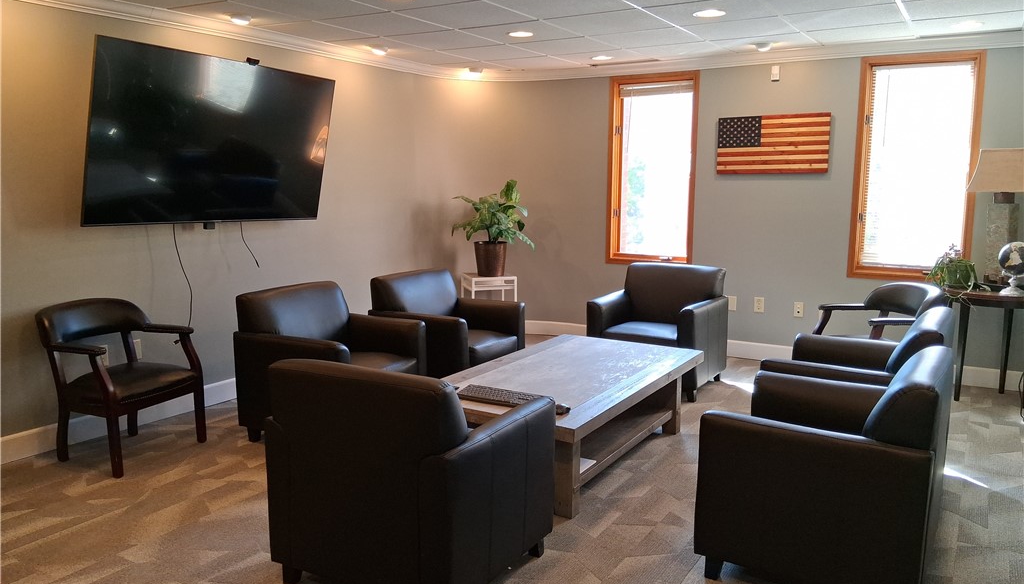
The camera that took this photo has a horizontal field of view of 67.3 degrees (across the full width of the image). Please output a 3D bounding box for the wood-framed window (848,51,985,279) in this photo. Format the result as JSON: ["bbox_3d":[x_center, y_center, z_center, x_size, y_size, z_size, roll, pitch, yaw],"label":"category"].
[{"bbox_3d":[2.757,-0.836,5.270,0.765,1.530,0.100,5,10,31],"label":"wood-framed window"}]

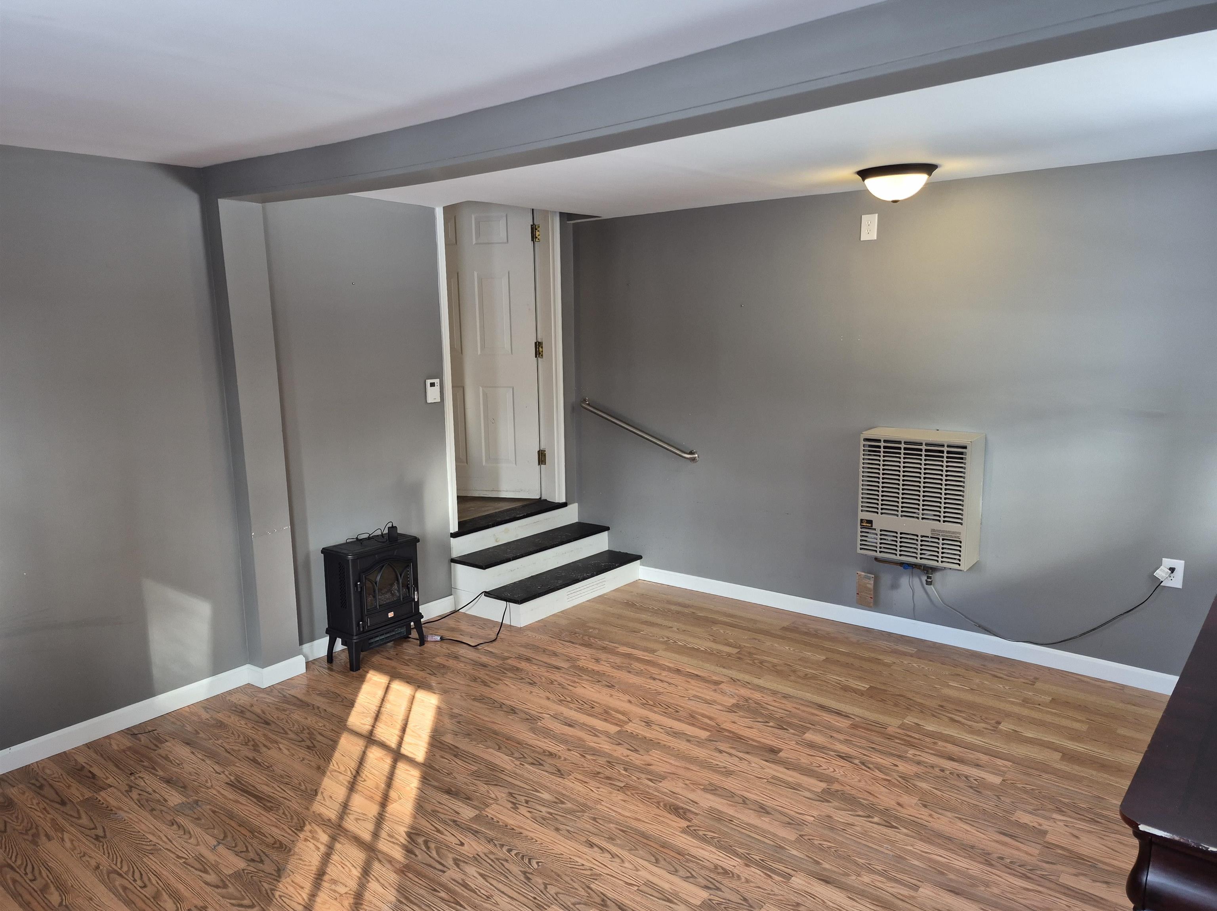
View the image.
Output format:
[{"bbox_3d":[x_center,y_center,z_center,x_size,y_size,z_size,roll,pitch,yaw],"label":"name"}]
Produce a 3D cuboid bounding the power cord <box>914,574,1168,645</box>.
[{"bbox_3d":[1.968,0.680,3.741,1.000,0.440,0.075,6,12,38],"label":"power cord"}]

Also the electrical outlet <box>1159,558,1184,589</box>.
[{"bbox_3d":[2.385,0.500,3.418,0.075,0.118,0.008,6,11,38],"label":"electrical outlet"}]

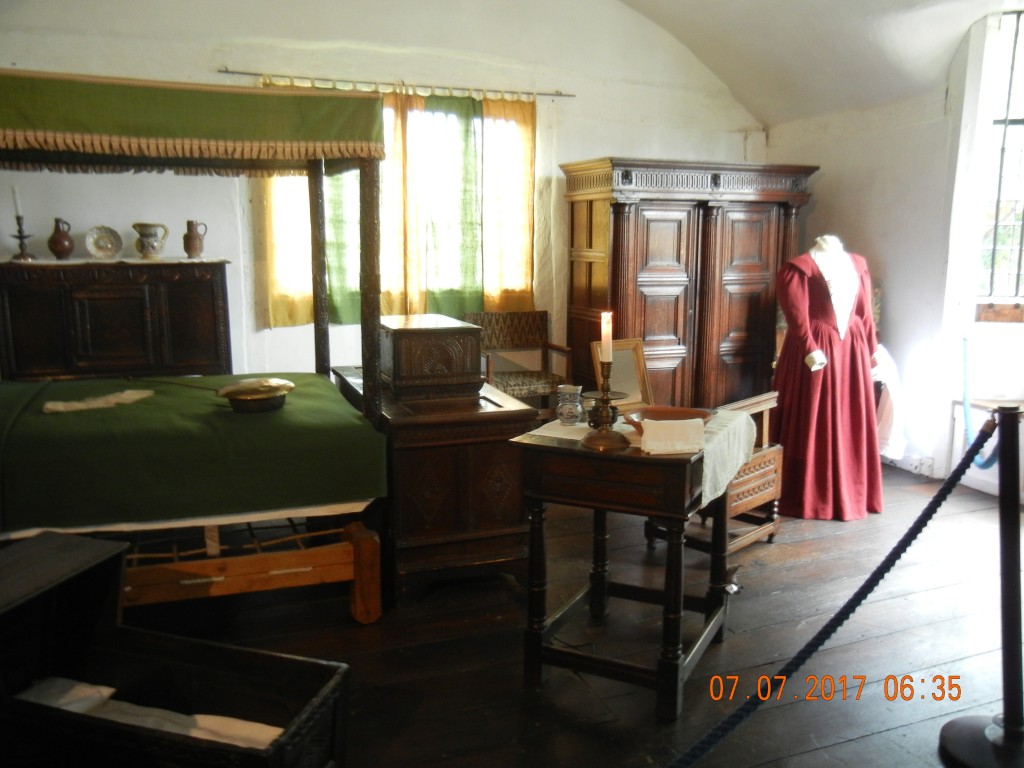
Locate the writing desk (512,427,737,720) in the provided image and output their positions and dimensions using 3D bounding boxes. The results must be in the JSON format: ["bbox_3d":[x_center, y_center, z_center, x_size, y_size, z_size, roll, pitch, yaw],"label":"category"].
[{"bbox_3d":[0.406,0.539,2.965,0.562,0.805,0.712,4,10,26],"label":"writing desk"}]

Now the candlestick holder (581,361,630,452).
[{"bbox_3d":[0.295,0.058,2.745,0.150,0.260,0.150,0,10,0],"label":"candlestick holder"}]

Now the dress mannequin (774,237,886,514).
[{"bbox_3d":[1.671,0.010,4.682,0.560,1.370,0.480,-3,10,-17],"label":"dress mannequin"}]

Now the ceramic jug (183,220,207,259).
[{"bbox_3d":[-1.709,-0.780,4.790,0.136,0.202,0.113,-3,9,-19],"label":"ceramic jug"}]

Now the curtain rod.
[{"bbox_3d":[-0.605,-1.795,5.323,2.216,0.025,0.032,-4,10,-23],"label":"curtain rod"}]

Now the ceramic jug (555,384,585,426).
[{"bbox_3d":[0.196,0.067,2.970,0.090,0.128,0.090,0,9,0],"label":"ceramic jug"}]

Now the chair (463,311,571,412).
[{"bbox_3d":[0.049,0.064,5.481,0.584,0.978,0.440,-4,9,-21],"label":"chair"}]

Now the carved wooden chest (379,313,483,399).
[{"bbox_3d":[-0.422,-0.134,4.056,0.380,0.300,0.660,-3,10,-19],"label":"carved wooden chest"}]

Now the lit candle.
[{"bbox_3d":[0.280,-0.138,2.615,0.027,0.151,0.027,0,9,0],"label":"lit candle"}]

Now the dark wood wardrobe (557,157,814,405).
[{"bbox_3d":[1.229,-0.515,6.127,1.728,1.915,0.587,-5,10,-26],"label":"dark wood wardrobe"}]

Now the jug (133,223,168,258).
[{"bbox_3d":[-2.113,-0.835,5.180,0.195,0.205,0.165,-3,10,-20],"label":"jug"}]

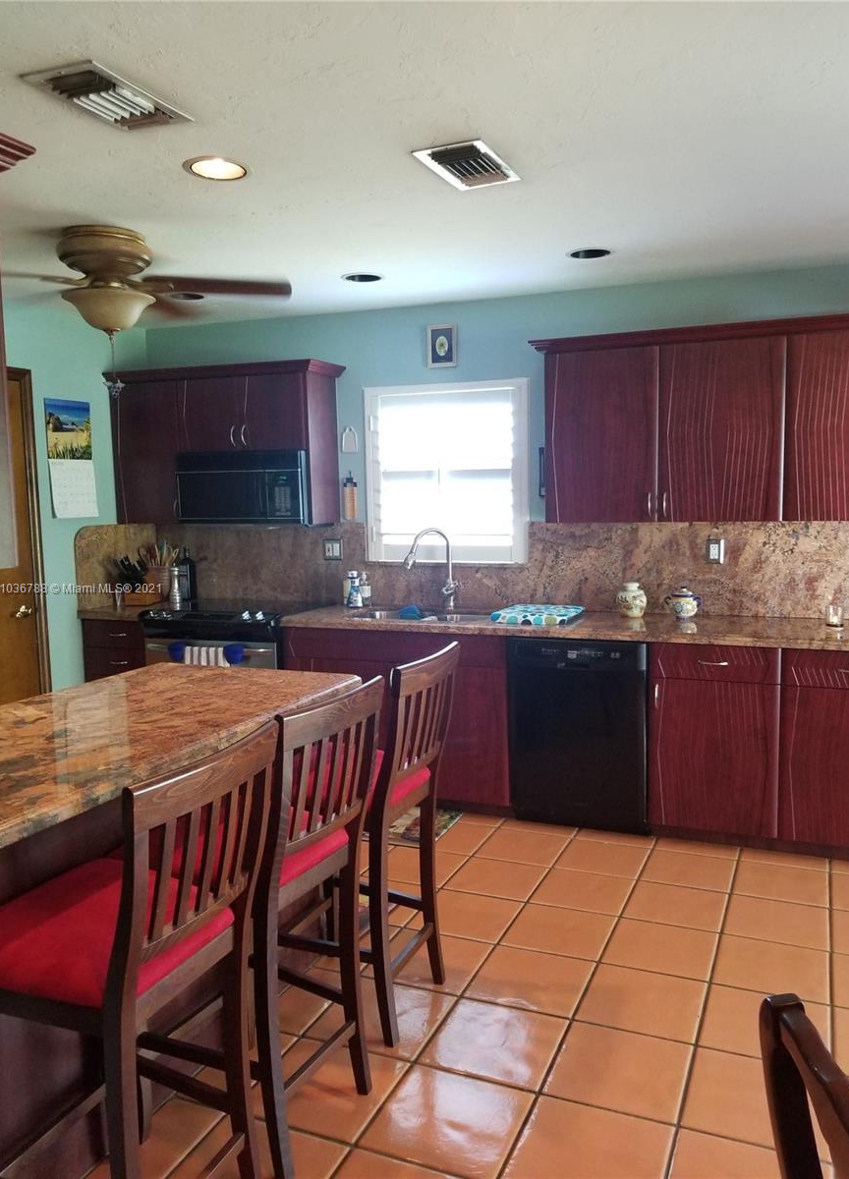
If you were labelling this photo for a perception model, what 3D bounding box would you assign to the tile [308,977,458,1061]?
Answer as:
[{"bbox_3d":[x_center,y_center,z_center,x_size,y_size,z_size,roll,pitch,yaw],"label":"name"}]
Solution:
[{"bbox_3d":[-0.113,1.208,2.502,0.323,0.012,0.323,1,6,24],"label":"tile"}]

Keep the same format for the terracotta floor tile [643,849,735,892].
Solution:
[{"bbox_3d":[1.022,1.093,3.436,0.320,0.012,0.320,1,6,24],"label":"terracotta floor tile"}]

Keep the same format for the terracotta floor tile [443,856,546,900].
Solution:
[{"bbox_3d":[0.287,1.113,3.406,0.323,0.012,0.323,1,6,24],"label":"terracotta floor tile"}]

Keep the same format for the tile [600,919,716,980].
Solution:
[{"bbox_3d":[0.759,1.156,2.838,0.323,0.012,0.323,1,6,24],"label":"tile"}]

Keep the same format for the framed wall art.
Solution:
[{"bbox_3d":[0.091,-1.241,4.524,0.158,0.221,0.020,1,6,24],"label":"framed wall art"}]

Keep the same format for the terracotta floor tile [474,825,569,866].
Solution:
[{"bbox_3d":[0.419,1.093,3.735,0.324,0.015,0.324,1,6,24],"label":"terracotta floor tile"}]

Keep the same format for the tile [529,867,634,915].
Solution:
[{"bbox_3d":[0.590,1.118,3.272,0.323,0.012,0.323,1,6,24],"label":"tile"}]

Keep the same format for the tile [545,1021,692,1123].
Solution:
[{"bbox_3d":[0.498,1.225,2.249,0.324,0.015,0.324,1,6,24],"label":"tile"}]

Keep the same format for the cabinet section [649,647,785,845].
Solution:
[{"bbox_3d":[1.264,0.572,3.829,0.499,0.760,0.610,1,6,21],"label":"cabinet section"}]

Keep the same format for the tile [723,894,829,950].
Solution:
[{"bbox_3d":[1.204,1.140,3.029,0.324,0.015,0.324,1,6,24],"label":"tile"}]

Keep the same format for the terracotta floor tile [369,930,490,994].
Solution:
[{"bbox_3d":[0.020,1.176,2.804,0.323,0.012,0.323,1,6,24],"label":"terracotta floor tile"}]

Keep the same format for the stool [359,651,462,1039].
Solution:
[{"bbox_3d":[-0.179,0.686,2.544,0.484,1.023,0.435,1,6,24],"label":"stool"}]

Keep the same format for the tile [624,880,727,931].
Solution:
[{"bbox_3d":[0.890,1.123,3.135,0.320,0.012,0.320,1,6,24],"label":"tile"}]

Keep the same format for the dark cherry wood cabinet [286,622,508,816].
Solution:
[{"bbox_3d":[-0.041,0.557,4.407,1.158,0.792,0.604,1,6,24],"label":"dark cherry wood cabinet"}]

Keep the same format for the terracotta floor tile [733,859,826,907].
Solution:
[{"bbox_3d":[1.324,1.100,3.303,0.320,0.012,0.320,1,6,24],"label":"terracotta floor tile"}]

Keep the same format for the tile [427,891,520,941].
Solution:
[{"bbox_3d":[0.154,1.144,3.105,0.323,0.012,0.323,1,6,24],"label":"tile"}]

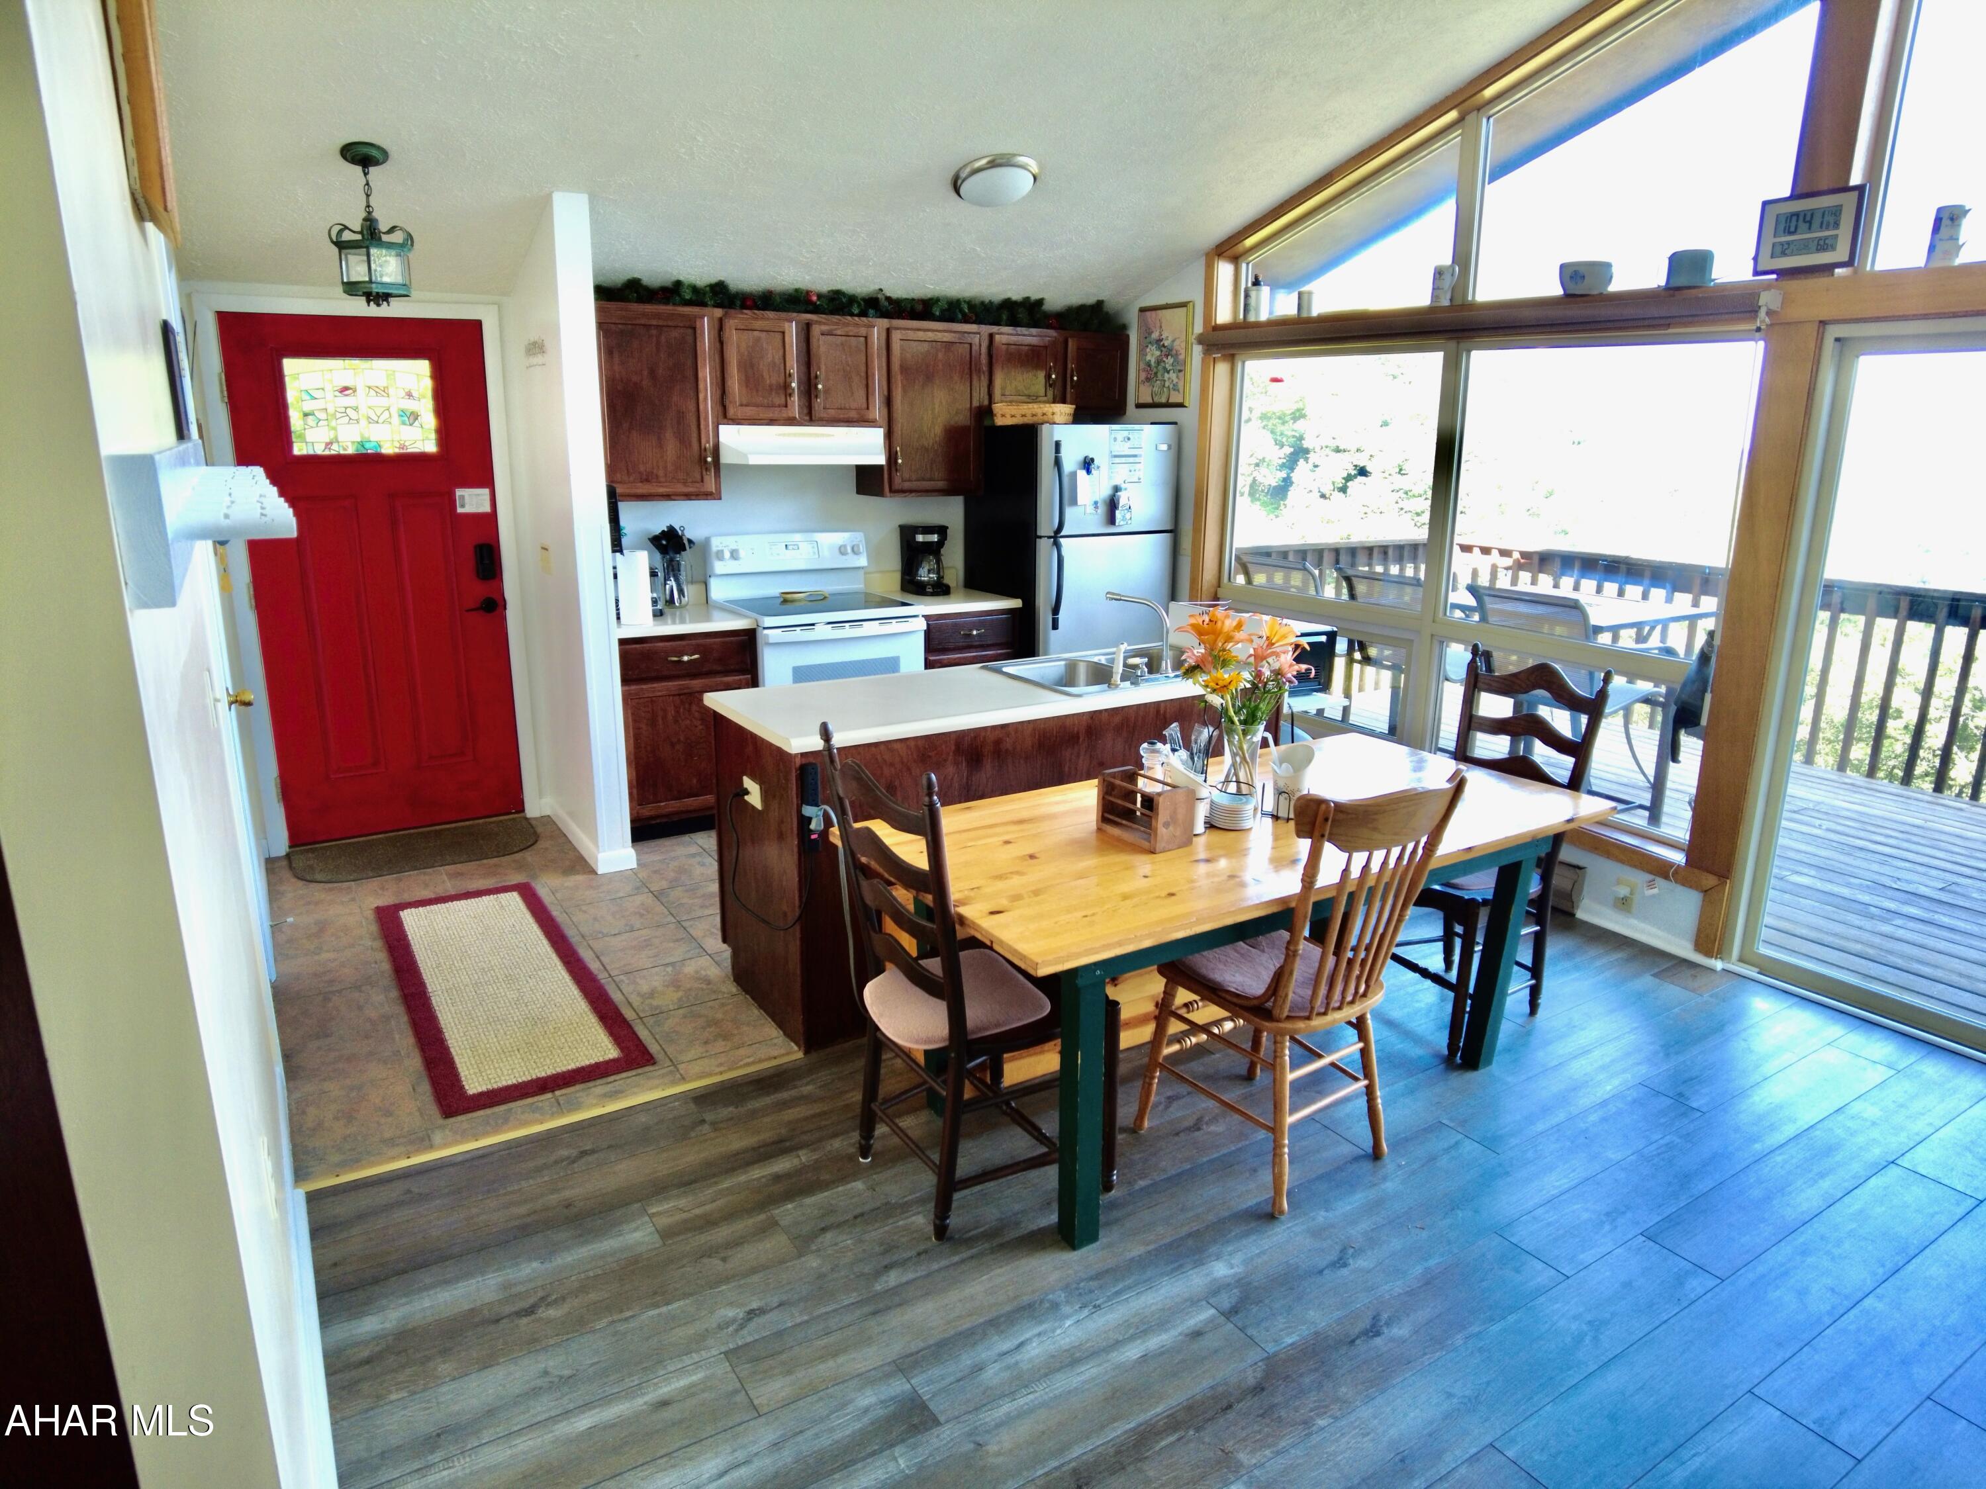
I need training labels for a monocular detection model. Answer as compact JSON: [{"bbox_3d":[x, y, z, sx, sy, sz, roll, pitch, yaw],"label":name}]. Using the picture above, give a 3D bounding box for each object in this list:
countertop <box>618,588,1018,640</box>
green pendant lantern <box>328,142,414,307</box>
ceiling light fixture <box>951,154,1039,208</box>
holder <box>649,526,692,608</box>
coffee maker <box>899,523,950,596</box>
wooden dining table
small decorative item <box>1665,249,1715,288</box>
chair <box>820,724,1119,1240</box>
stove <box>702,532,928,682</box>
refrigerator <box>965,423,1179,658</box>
[{"bbox_3d":[-0.842,-0.605,5.193,1.910,0.045,0.635,-8,17,-31],"label":"countertop"},{"bbox_3d":[-1.913,-1.579,3.530,0.220,0.450,0.220,-8,17,-31],"label":"green pendant lantern"},{"bbox_3d":[0.015,-2.053,4.229,0.325,0.095,0.325,-10,2,0],"label":"ceiling light fixture"},{"bbox_3d":[-1.409,-0.779,5.047,0.190,0.360,0.170,-8,17,-31],"label":"holder"},{"bbox_3d":[-0.333,-0.906,5.620,0.180,0.325,0.240,-6,17,-24],"label":"coffee maker"},{"bbox_3d":[0.610,0.533,2.932,1.824,0.744,0.859,-8,17,-32],"label":"wooden dining table"},{"bbox_3d":[2.212,-1.509,3.647,0.125,0.107,0.130,-9,18,-32],"label":"small decorative item"},{"bbox_3d":[-0.047,0.478,2.515,0.505,1.040,0.490,-9,17,-33],"label":"chair"},{"bbox_3d":[-0.794,-0.327,5.250,0.765,1.200,0.680,-9,18,-32],"label":"stove"},{"bbox_3d":[0.365,-0.733,5.850,0.825,1.720,0.720,-9,18,-32],"label":"refrigerator"}]

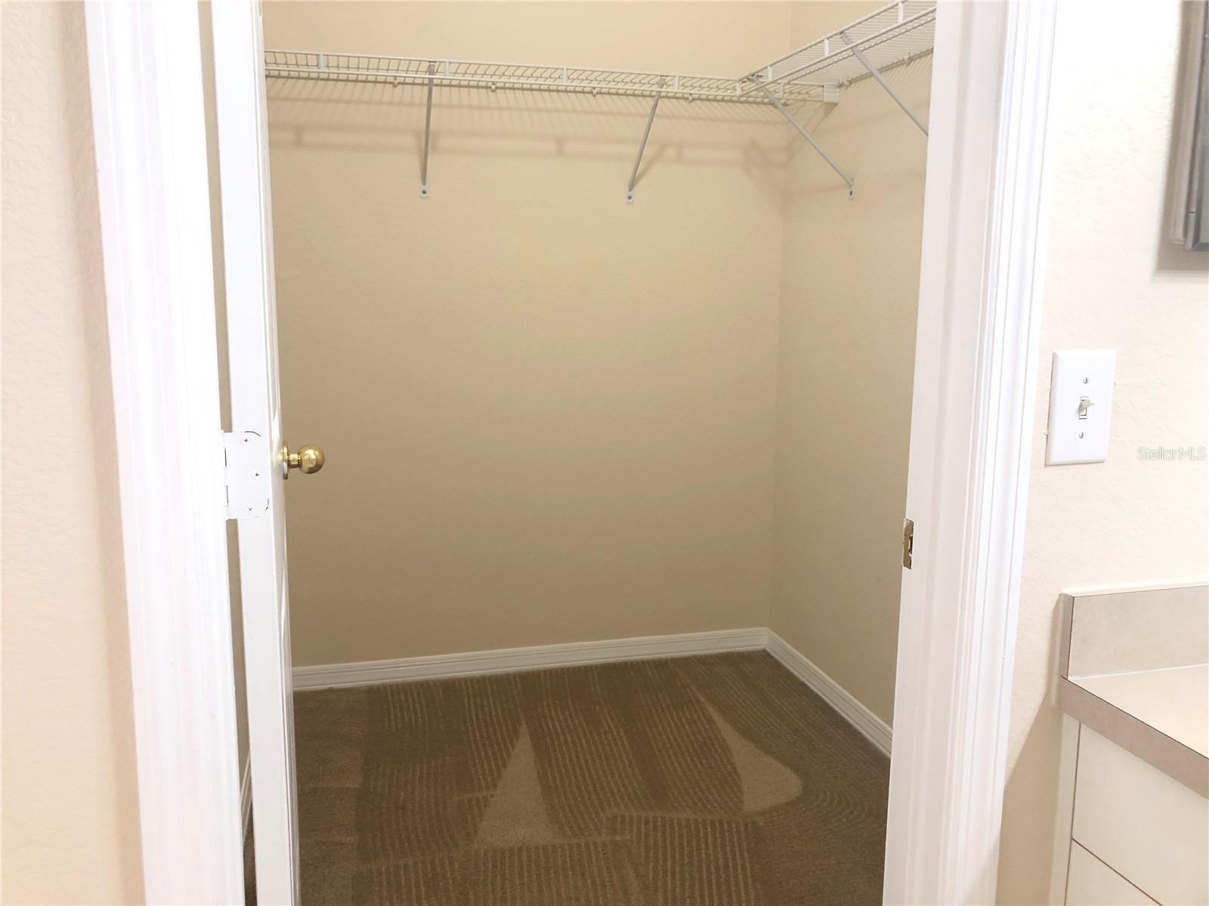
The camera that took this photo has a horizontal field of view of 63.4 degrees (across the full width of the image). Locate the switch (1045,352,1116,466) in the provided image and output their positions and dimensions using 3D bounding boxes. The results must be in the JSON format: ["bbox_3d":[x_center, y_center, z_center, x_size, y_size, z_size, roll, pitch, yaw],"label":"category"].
[{"bbox_3d":[0.521,-0.048,1.059,0.079,0.124,0.016,-2,10,-14],"label":"switch"}]

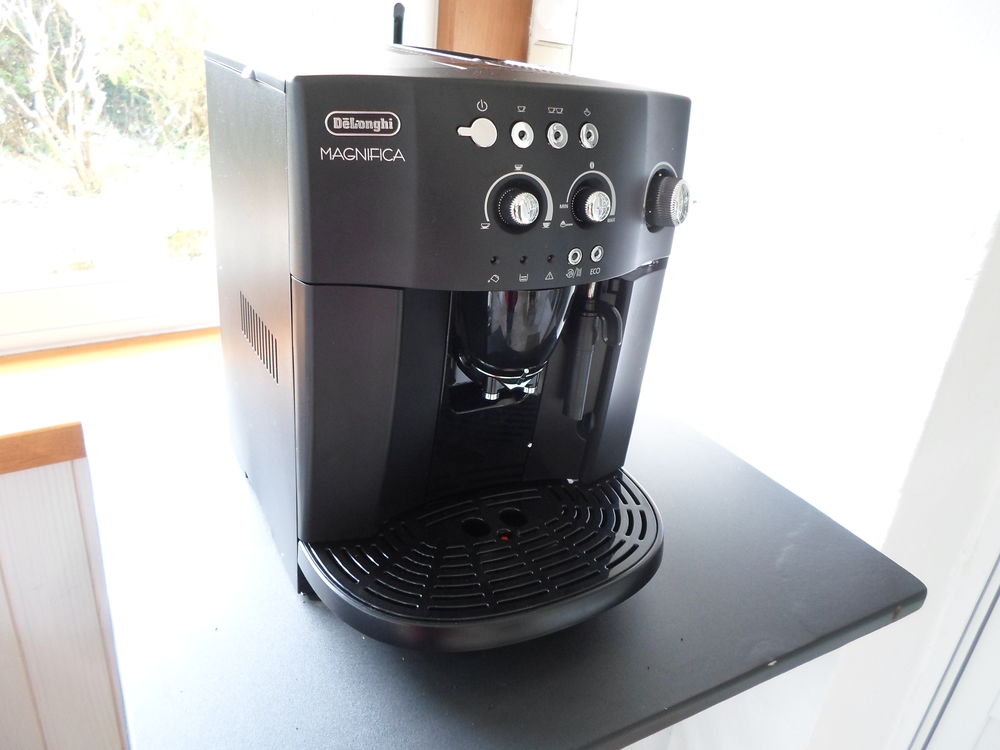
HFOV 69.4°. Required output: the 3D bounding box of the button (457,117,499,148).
[{"bbox_3d":[-0.012,-0.136,0.406,0.025,0.016,0.005,-6,17,-25],"label":"button"}]

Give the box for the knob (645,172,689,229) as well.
[{"bbox_3d":[0.118,-0.119,0.501,0.020,0.035,0.035,12,24,33],"label":"knob"}]

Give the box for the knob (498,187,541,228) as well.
[{"bbox_3d":[0.012,-0.099,0.426,0.022,0.022,0.016,-8,18,-27],"label":"knob"}]

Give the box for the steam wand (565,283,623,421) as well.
[{"bbox_3d":[0.071,-0.018,0.540,0.042,0.111,0.024,-9,29,-29],"label":"steam wand"}]

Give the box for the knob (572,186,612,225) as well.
[{"bbox_3d":[0.059,-0.106,0.453,0.022,0.022,0.016,-11,19,-32],"label":"knob"}]

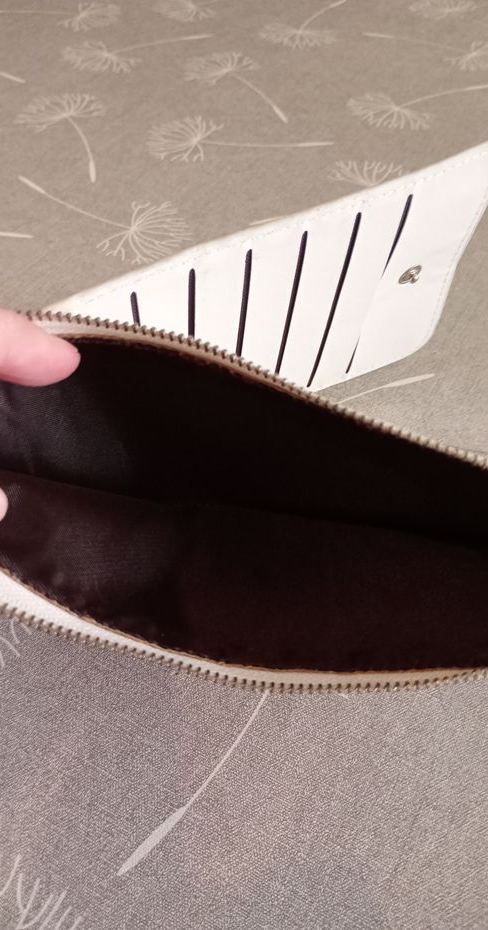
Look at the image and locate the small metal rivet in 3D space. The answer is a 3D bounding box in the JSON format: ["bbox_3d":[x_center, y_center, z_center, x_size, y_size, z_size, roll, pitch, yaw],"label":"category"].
[{"bbox_3d":[0.054,-0.059,0.241,0.009,0.009,0.003,-23,70,-14],"label":"small metal rivet"}]

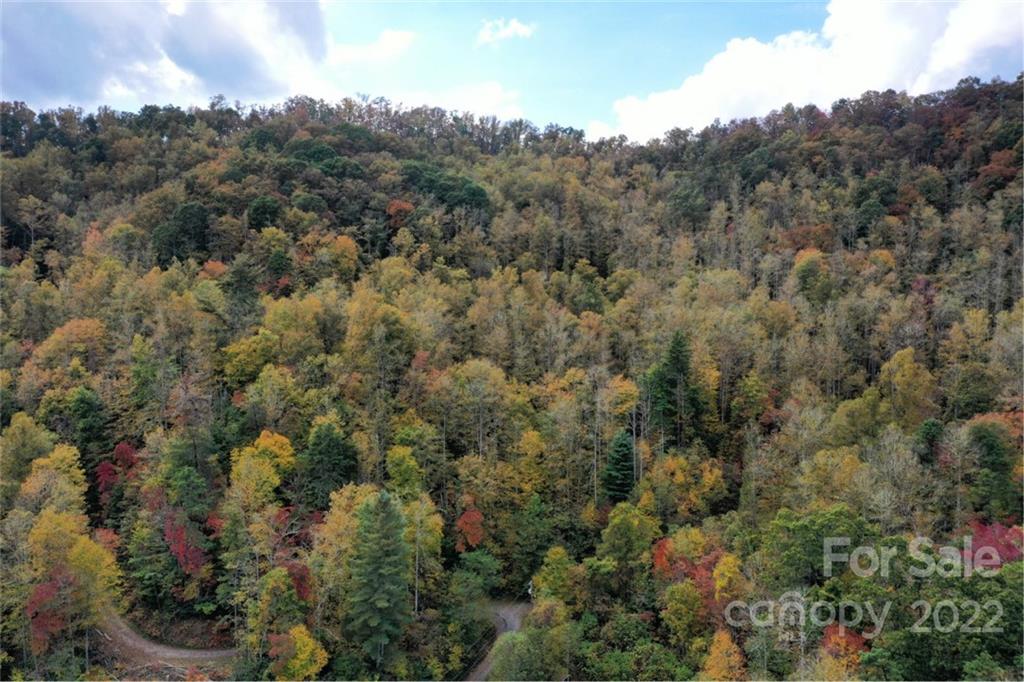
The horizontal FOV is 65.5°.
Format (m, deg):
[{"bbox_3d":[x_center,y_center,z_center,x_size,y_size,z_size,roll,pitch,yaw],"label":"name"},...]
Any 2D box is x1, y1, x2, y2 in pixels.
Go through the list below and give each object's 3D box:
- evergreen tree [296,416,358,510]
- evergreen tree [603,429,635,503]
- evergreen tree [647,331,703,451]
[{"bbox_3d":[-30.130,20.310,130.000,9.820,15.960,9.530,0,3,0],"label":"evergreen tree"},{"bbox_3d":[18.190,21.560,136.000,5.300,12.550,5.140,0,3,0],"label":"evergreen tree"},{"bbox_3d":[30.620,9.550,150.000,10.230,23.060,9.930,0,3,0],"label":"evergreen tree"}]

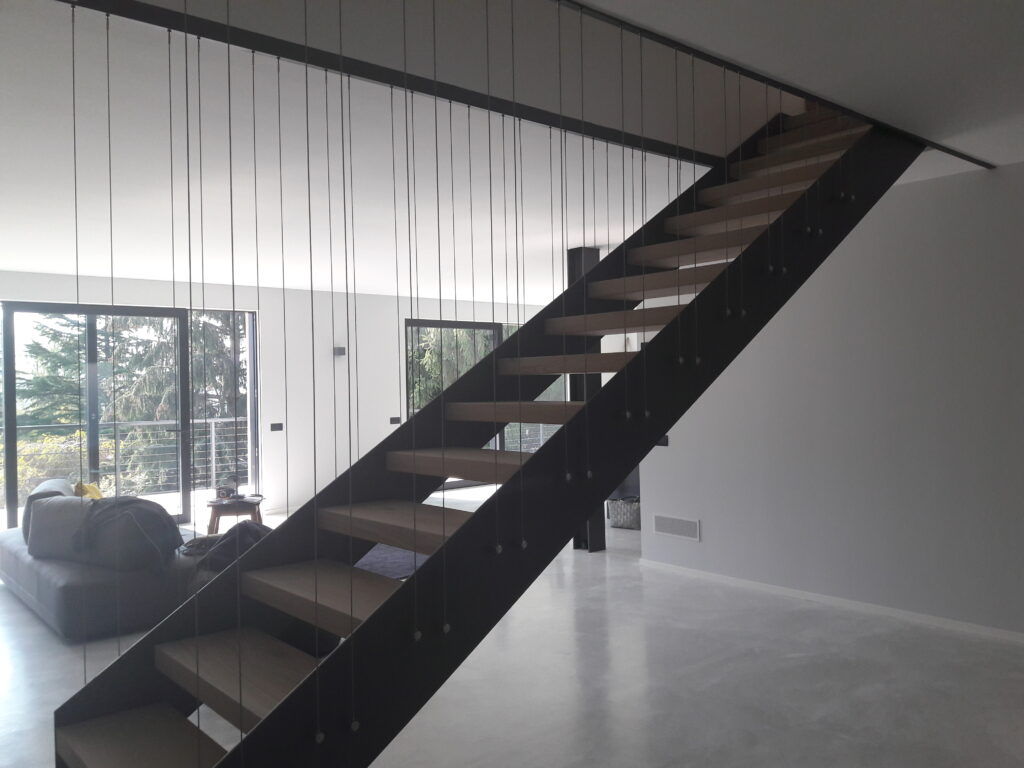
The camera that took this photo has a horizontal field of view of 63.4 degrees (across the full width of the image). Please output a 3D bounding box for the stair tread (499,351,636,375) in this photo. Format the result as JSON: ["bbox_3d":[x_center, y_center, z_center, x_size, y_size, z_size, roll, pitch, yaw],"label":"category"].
[{"bbox_3d":[0.340,-0.080,3.299,0.306,0.071,0.860,-1,0,-41],"label":"stair tread"}]

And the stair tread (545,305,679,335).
[{"bbox_3d":[0.539,-0.262,3.411,0.300,0.069,0.845,-1,0,-41],"label":"stair tread"}]

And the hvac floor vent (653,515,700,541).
[{"bbox_3d":[1.277,1.122,6.472,0.020,0.146,0.436,-1,0,-41],"label":"hvac floor vent"}]

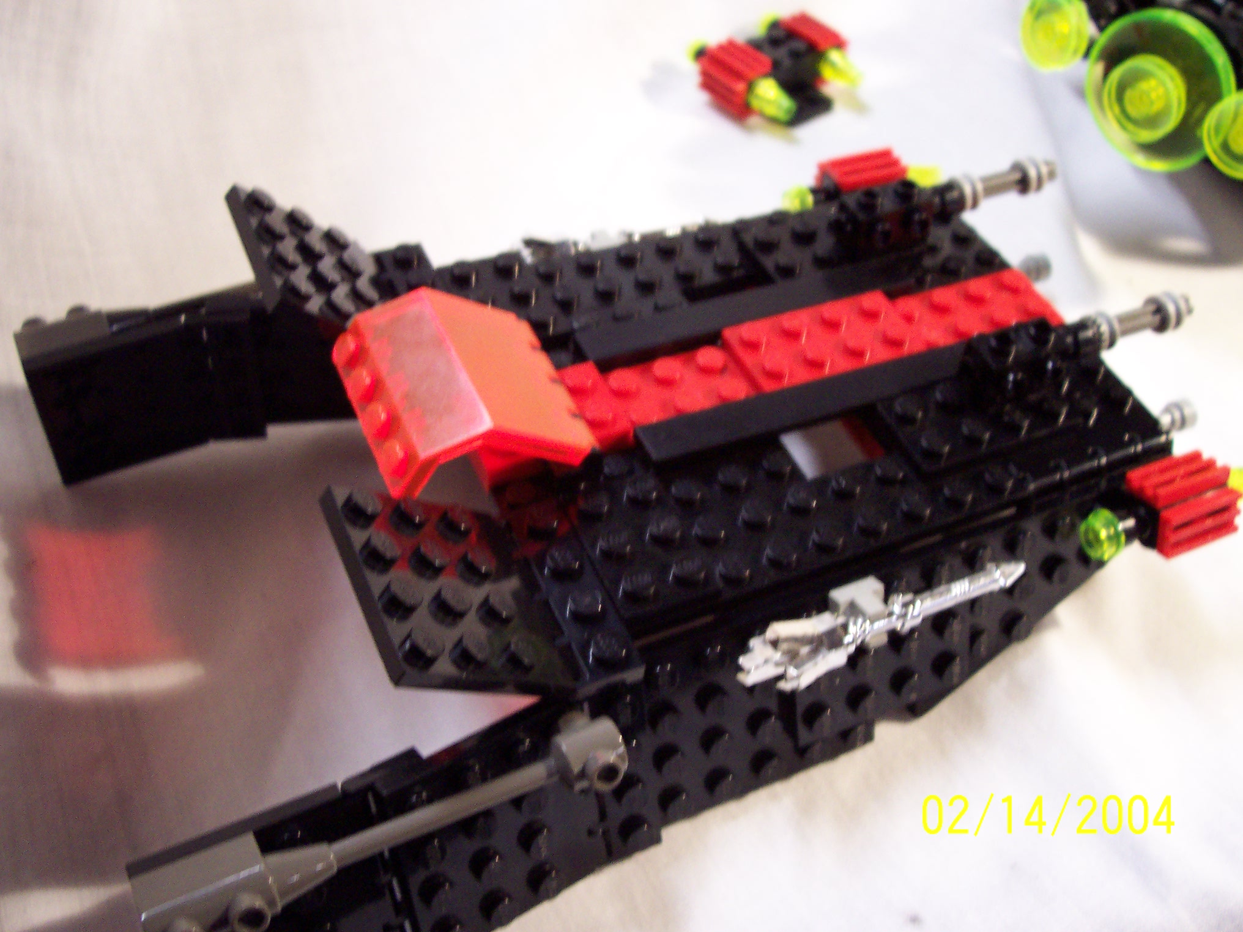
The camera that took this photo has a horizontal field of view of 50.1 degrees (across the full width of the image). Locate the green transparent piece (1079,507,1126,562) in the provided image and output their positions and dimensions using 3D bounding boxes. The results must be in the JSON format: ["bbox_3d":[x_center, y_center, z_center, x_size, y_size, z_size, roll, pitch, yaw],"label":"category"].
[{"bbox_3d":[0.076,0.011,0.211,0.004,0.008,0.008,-15,51,-20],"label":"green transparent piece"}]

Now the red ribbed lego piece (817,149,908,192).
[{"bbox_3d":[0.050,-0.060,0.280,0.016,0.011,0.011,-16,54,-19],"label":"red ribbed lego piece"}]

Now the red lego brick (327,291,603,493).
[{"bbox_3d":[-0.024,-0.012,0.195,0.032,0.013,0.032,-8,48,-28],"label":"red lego brick"}]

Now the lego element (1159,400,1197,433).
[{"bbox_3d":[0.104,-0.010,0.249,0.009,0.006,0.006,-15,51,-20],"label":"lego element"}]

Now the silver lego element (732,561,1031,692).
[{"bbox_3d":[0.039,0.023,0.197,0.049,0.012,0.007,-15,28,-20],"label":"silver lego element"}]

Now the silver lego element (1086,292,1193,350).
[{"bbox_3d":[0.088,-0.025,0.225,0.024,0.006,0.006,-15,51,-20],"label":"silver lego element"}]

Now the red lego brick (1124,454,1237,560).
[{"bbox_3d":[0.091,0.006,0.217,0.016,0.013,0.013,-15,30,-20],"label":"red lego brick"}]

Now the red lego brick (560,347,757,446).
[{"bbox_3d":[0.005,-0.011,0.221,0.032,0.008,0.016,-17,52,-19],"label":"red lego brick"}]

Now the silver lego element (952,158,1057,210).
[{"bbox_3d":[0.072,-0.052,0.249,0.025,0.006,0.006,-15,51,-20],"label":"silver lego element"}]

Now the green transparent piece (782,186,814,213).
[{"bbox_3d":[0.036,-0.054,0.268,0.004,0.007,0.007,-15,51,-20],"label":"green transparent piece"}]

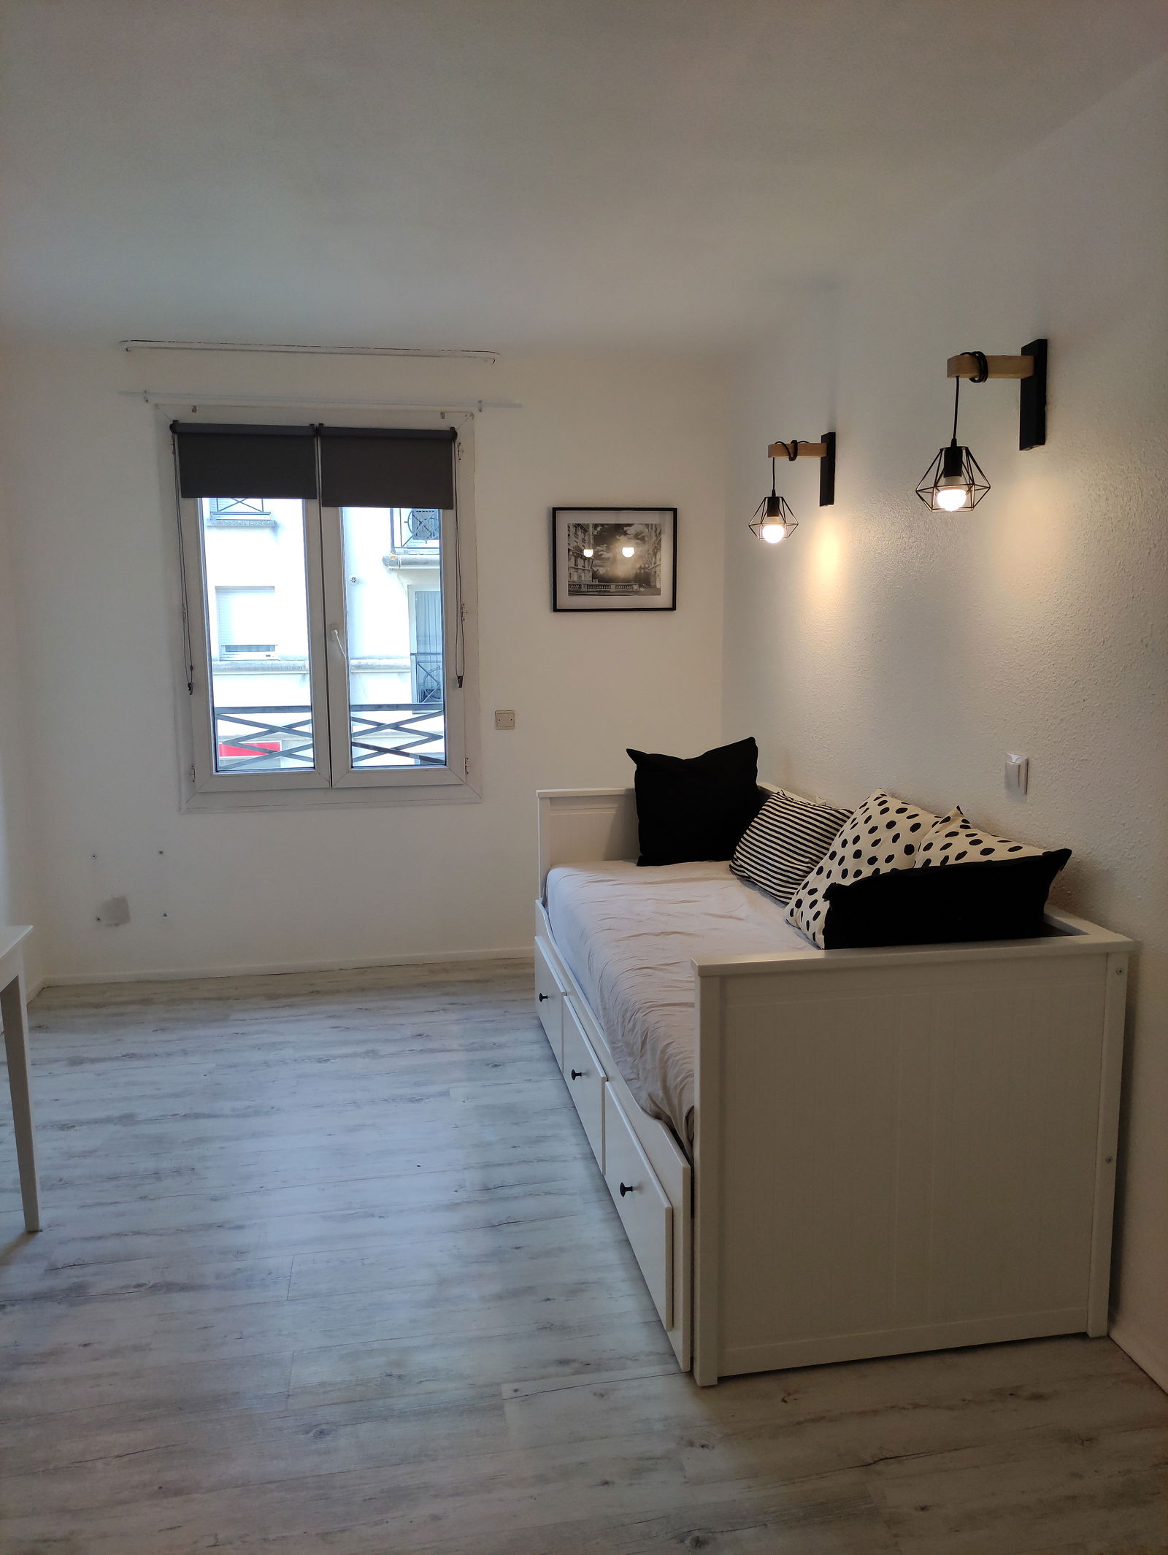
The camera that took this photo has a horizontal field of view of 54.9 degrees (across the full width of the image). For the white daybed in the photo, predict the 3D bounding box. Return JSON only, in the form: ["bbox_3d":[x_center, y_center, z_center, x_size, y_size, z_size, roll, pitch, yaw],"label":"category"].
[{"bbox_3d":[0.431,0.587,3.151,0.901,0.821,2.090,-2,8,-10],"label":"white daybed"}]

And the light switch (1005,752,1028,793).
[{"bbox_3d":[0.978,-0.007,2.553,0.024,0.084,0.076,-2,8,-10],"label":"light switch"}]

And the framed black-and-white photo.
[{"bbox_3d":[0.133,-0.887,4.603,0.518,0.412,0.029,-2,8,-10],"label":"framed black-and-white photo"}]

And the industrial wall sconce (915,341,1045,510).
[{"bbox_3d":[0.850,-0.757,2.429,0.273,0.358,0.172,-2,8,-10],"label":"industrial wall sconce"}]

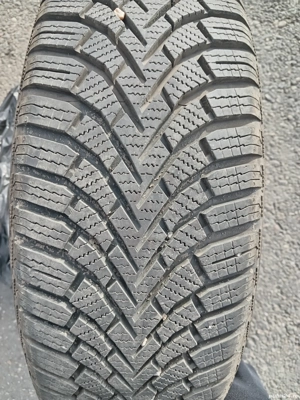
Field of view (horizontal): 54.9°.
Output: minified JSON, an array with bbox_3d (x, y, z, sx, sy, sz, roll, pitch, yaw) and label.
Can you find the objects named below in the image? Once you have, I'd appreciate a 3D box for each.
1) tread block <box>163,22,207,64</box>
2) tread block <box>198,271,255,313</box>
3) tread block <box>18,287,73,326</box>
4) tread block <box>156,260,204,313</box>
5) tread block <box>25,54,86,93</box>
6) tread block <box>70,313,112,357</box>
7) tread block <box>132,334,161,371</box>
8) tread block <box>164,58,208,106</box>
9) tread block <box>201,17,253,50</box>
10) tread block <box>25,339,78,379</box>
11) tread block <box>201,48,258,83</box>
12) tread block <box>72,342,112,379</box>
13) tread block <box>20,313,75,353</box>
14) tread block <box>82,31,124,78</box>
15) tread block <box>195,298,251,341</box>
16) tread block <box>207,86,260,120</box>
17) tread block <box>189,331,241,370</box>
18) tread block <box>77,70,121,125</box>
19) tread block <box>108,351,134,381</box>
[{"bbox_3d":[0.029,-0.126,0.232,0.043,0.009,0.025,-34,74,-17],"label":"tread block"},{"bbox_3d":[0.058,0.069,0.220,0.043,0.010,0.020,-21,106,-5],"label":"tread block"},{"bbox_3d":[-0.076,0.077,0.212,0.042,0.010,0.019,22,106,-2],"label":"tread block"},{"bbox_3d":[0.020,0.061,0.214,0.034,0.009,0.023,-39,102,5],"label":"tread block"},{"bbox_3d":[-0.068,-0.090,0.211,0.047,0.011,0.028,9,76,6],"label":"tread block"},{"bbox_3d":[-0.044,0.105,0.226,0.015,0.009,0.039,-41,105,15],"label":"tread block"},{"bbox_3d":[-0.004,0.119,0.232,0.012,0.009,0.039,30,110,-14],"label":"tread block"},{"bbox_3d":[0.024,-0.078,0.193,0.037,0.009,0.019,-37,84,-14],"label":"tread block"},{"bbox_3d":[0.064,-0.139,0.243,0.042,0.010,0.029,-3,66,-14],"label":"tread block"},{"bbox_3d":[-0.077,0.125,0.231,0.044,0.027,0.011,18,25,-3],"label":"tread block"},{"bbox_3d":[0.063,-0.100,0.221,0.045,0.013,0.028,-3,73,-9],"label":"tread block"},{"bbox_3d":[-0.043,0.124,0.227,0.014,0.009,0.040,-38,108,17],"label":"tread block"},{"bbox_3d":[-0.076,0.099,0.220,0.041,0.011,0.022,17,110,-2],"label":"tread block"},{"bbox_3d":[-0.030,-0.097,0.195,0.019,0.009,0.035,-44,76,-10],"label":"tread block"},{"bbox_3d":[0.051,0.083,0.206,0.047,0.013,0.018,-13,111,-14],"label":"tread block"},{"bbox_3d":[0.060,-0.066,0.201,0.053,0.013,0.024,-11,82,-23],"label":"tread block"},{"bbox_3d":[0.047,0.107,0.212,0.042,0.019,0.013,-13,23,-10],"label":"tread block"},{"bbox_3d":[-0.031,-0.065,0.188,0.020,0.009,0.037,-44,80,-6],"label":"tread block"},{"bbox_3d":[-0.020,0.129,0.229,0.010,0.009,0.033,-32,111,14],"label":"tread block"}]

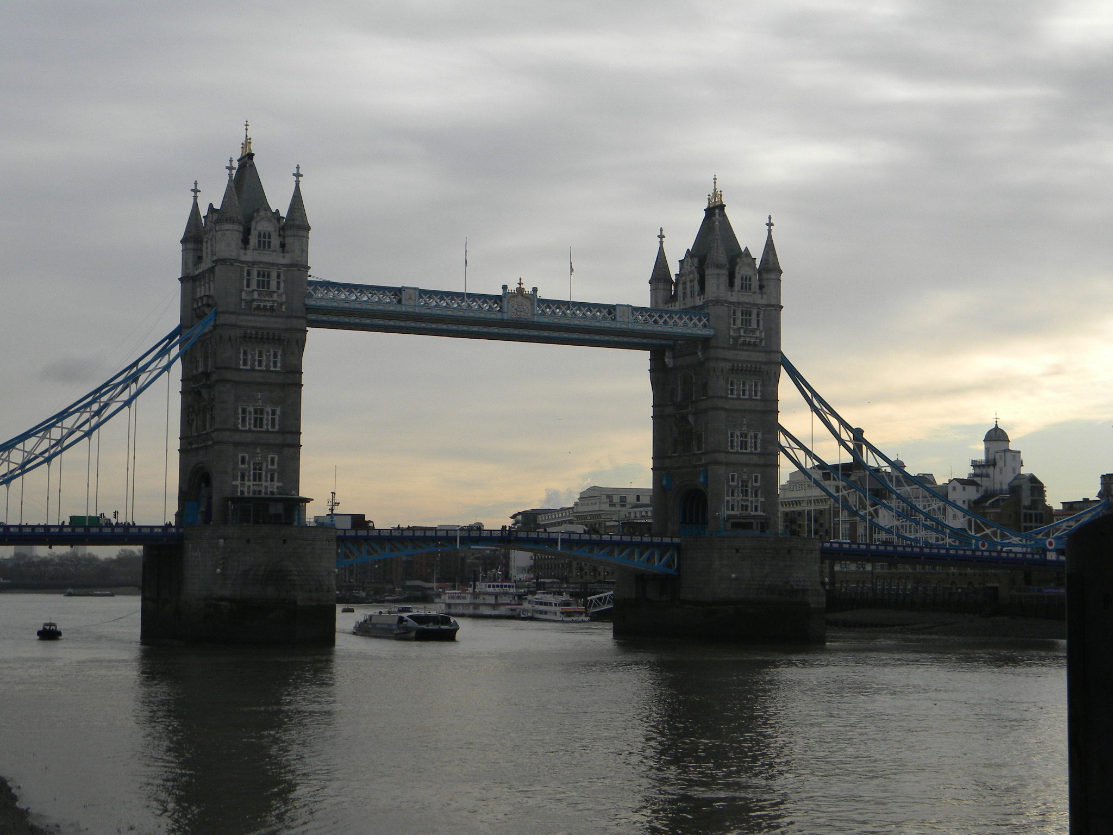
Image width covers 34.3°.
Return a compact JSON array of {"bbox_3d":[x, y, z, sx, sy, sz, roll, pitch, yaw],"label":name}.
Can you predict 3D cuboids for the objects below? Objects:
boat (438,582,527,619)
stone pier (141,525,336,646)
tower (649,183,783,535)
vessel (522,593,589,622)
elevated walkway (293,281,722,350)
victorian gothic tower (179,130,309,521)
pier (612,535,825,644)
[{"bbox_3d":[-18.947,45.671,454.272,8.500,9.300,38.000,3,-6,-26],"label":"boat"},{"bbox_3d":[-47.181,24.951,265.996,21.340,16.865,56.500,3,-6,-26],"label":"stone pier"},{"bbox_3d":[26.893,-10.178,305.647,14.200,61.107,22.600,3,-6,-26],"label":"tower"},{"bbox_3d":[-0.300,44.181,421.678,6.500,6.900,27.000,3,-6,-26],"label":"vessel"},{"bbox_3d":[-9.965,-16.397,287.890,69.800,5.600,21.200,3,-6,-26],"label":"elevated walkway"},{"bbox_3d":[-46.889,-13.888,269.374,14.200,61.107,22.600,3,-6,-26],"label":"victorian gothic tower"},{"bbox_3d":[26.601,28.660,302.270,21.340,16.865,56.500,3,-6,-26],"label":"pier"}]

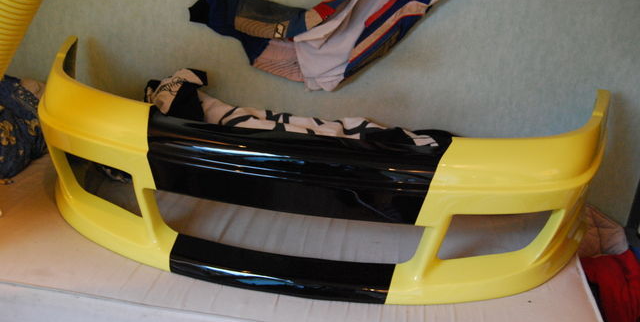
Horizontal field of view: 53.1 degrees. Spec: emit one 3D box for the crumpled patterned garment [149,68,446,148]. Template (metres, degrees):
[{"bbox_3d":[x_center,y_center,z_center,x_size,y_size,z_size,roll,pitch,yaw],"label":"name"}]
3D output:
[{"bbox_3d":[-0.096,-0.059,2.005,1.060,0.330,0.270,7,25,8],"label":"crumpled patterned garment"}]

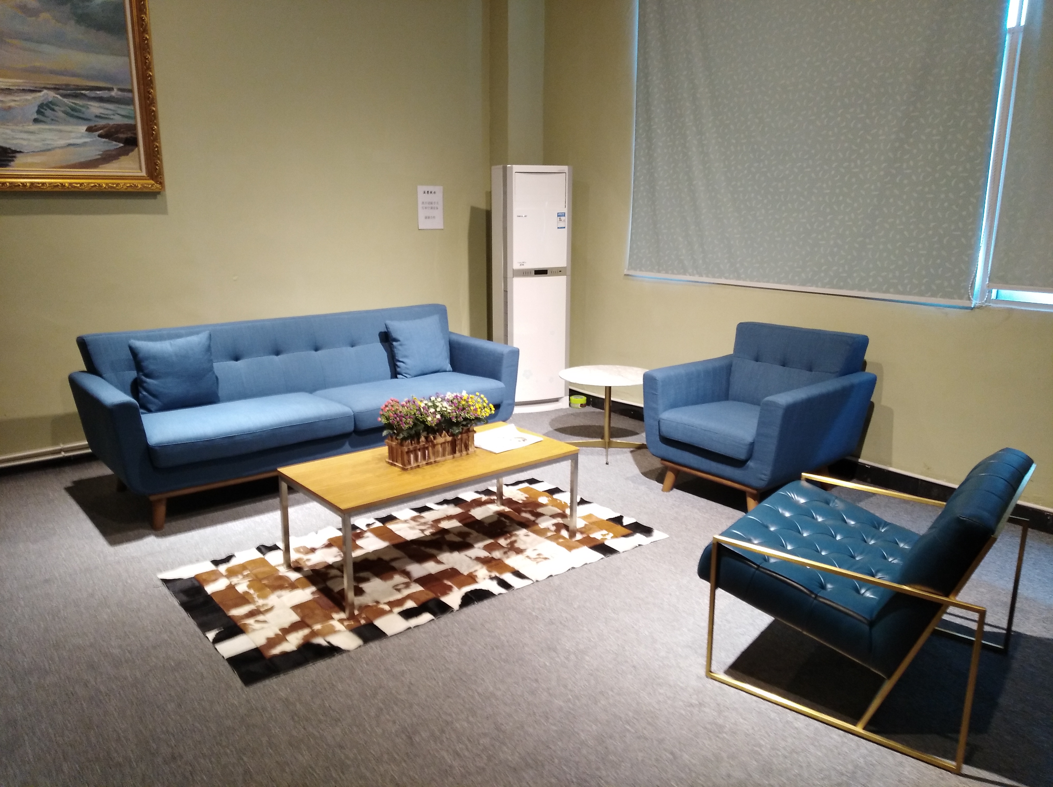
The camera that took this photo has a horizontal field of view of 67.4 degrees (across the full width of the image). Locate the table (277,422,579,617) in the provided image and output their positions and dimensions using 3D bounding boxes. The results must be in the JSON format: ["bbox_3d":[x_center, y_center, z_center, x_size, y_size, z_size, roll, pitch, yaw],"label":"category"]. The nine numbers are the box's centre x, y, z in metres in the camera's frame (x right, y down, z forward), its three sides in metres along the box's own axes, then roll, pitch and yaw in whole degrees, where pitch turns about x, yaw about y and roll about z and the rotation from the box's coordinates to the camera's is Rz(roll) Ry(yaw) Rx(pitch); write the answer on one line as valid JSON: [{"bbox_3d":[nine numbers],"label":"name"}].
[{"bbox_3d":[-0.390,0.489,3.402,1.146,0.432,0.558,-10,17,-39],"label":"table"}]

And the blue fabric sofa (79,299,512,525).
[{"bbox_3d":[-1.208,0.018,4.543,2.317,0.837,0.877,-10,17,-39],"label":"blue fabric sofa"}]

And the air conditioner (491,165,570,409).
[{"bbox_3d":[0.034,-0.766,5.895,0.481,1.773,0.339,-6,14,-25],"label":"air conditioner"}]

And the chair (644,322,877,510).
[{"bbox_3d":[1.201,0.112,4.186,0.826,0.829,0.870,-10,16,-38],"label":"chair"}]

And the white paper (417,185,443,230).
[{"bbox_3d":[-0.707,-1.373,5.832,0.212,0.300,0.010,-10,16,-38],"label":"white paper"}]

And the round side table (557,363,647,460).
[{"bbox_3d":[0.516,0.116,4.947,0.629,0.478,0.629,0,13,0],"label":"round side table"}]

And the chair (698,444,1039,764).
[{"bbox_3d":[1.089,0.542,2.558,0.803,0.713,0.794,10,16,37],"label":"chair"}]

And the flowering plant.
[{"bbox_3d":[-0.376,0.103,3.385,0.486,0.170,0.239,-12,17,-42],"label":"flowering plant"}]

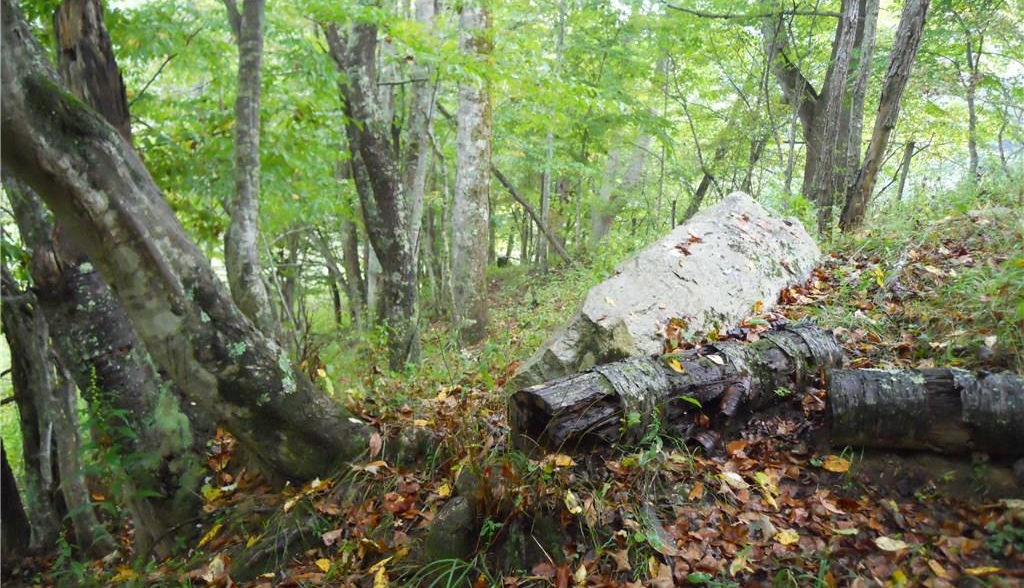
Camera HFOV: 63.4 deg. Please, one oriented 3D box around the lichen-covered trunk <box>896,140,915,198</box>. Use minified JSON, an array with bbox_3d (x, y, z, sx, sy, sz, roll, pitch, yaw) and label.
[{"bbox_3d":[4.038,-1.252,8.472,0.070,0.638,0.070,10,5,0],"label":"lichen-covered trunk"}]

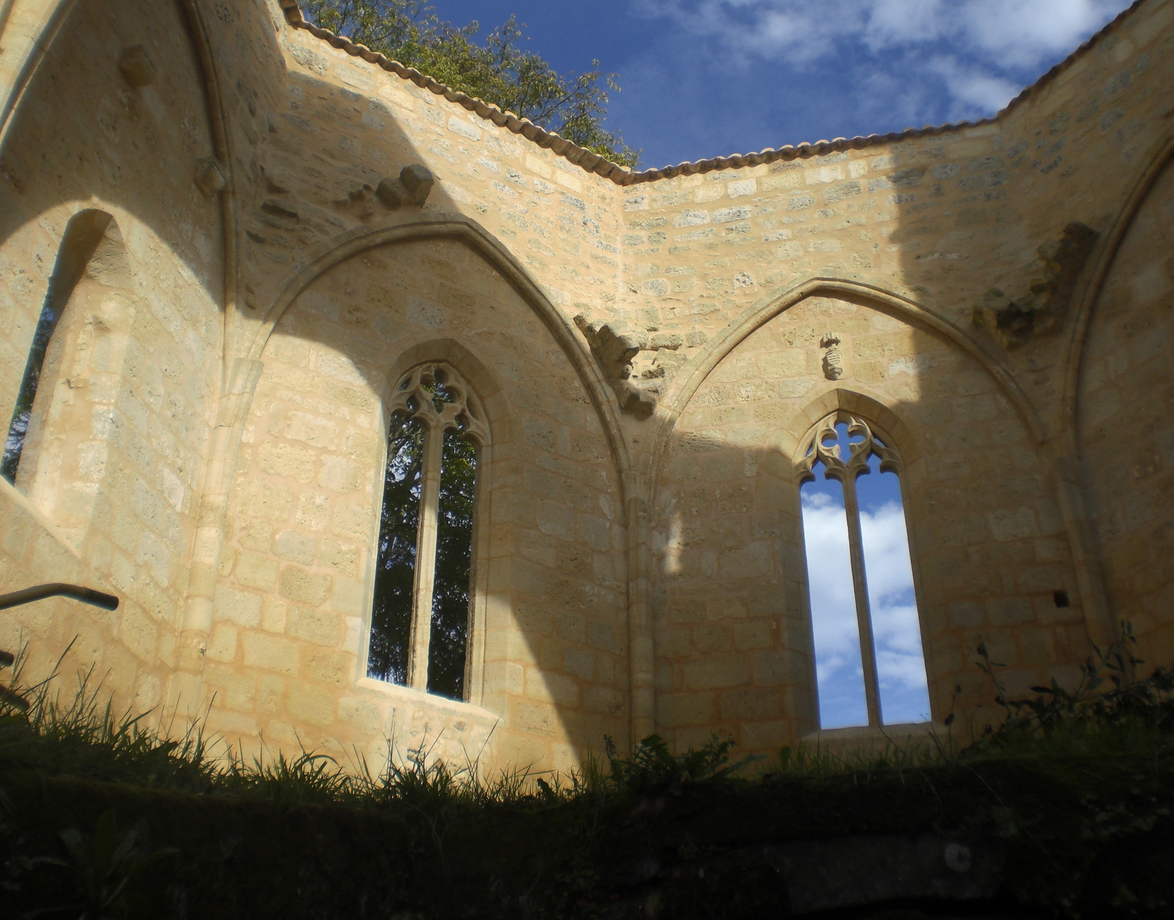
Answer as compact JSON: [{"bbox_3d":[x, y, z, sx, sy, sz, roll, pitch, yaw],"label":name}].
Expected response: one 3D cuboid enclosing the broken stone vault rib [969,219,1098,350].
[{"bbox_3d":[4.649,-1.722,13.763,1.058,0.984,0.590,-20,-34,32],"label":"broken stone vault rib"}]

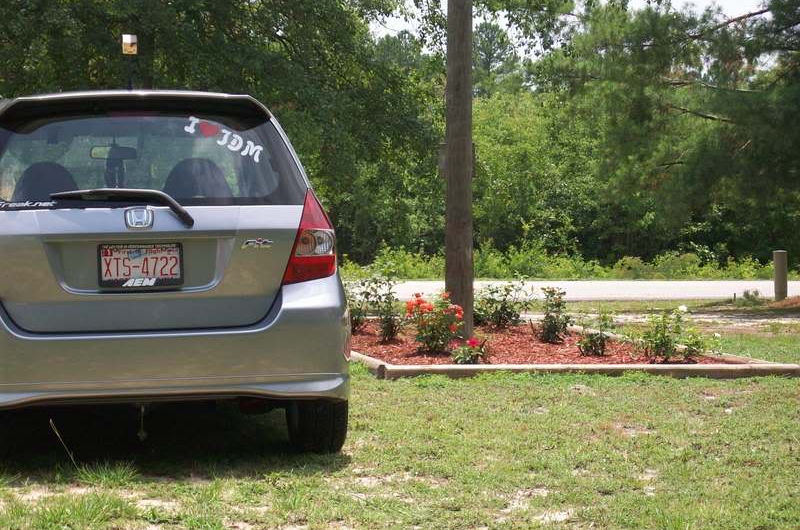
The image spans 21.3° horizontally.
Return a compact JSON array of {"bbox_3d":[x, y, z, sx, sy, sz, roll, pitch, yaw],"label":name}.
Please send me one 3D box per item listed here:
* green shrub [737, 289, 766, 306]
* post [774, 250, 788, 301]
[{"bbox_3d":[4.216,0.390,25.500,0.360,0.192,0.330,0,1,0],"label":"green shrub"},{"bbox_3d":[4.623,0.137,25.800,0.170,0.637,0.170,0,1,0],"label":"post"}]

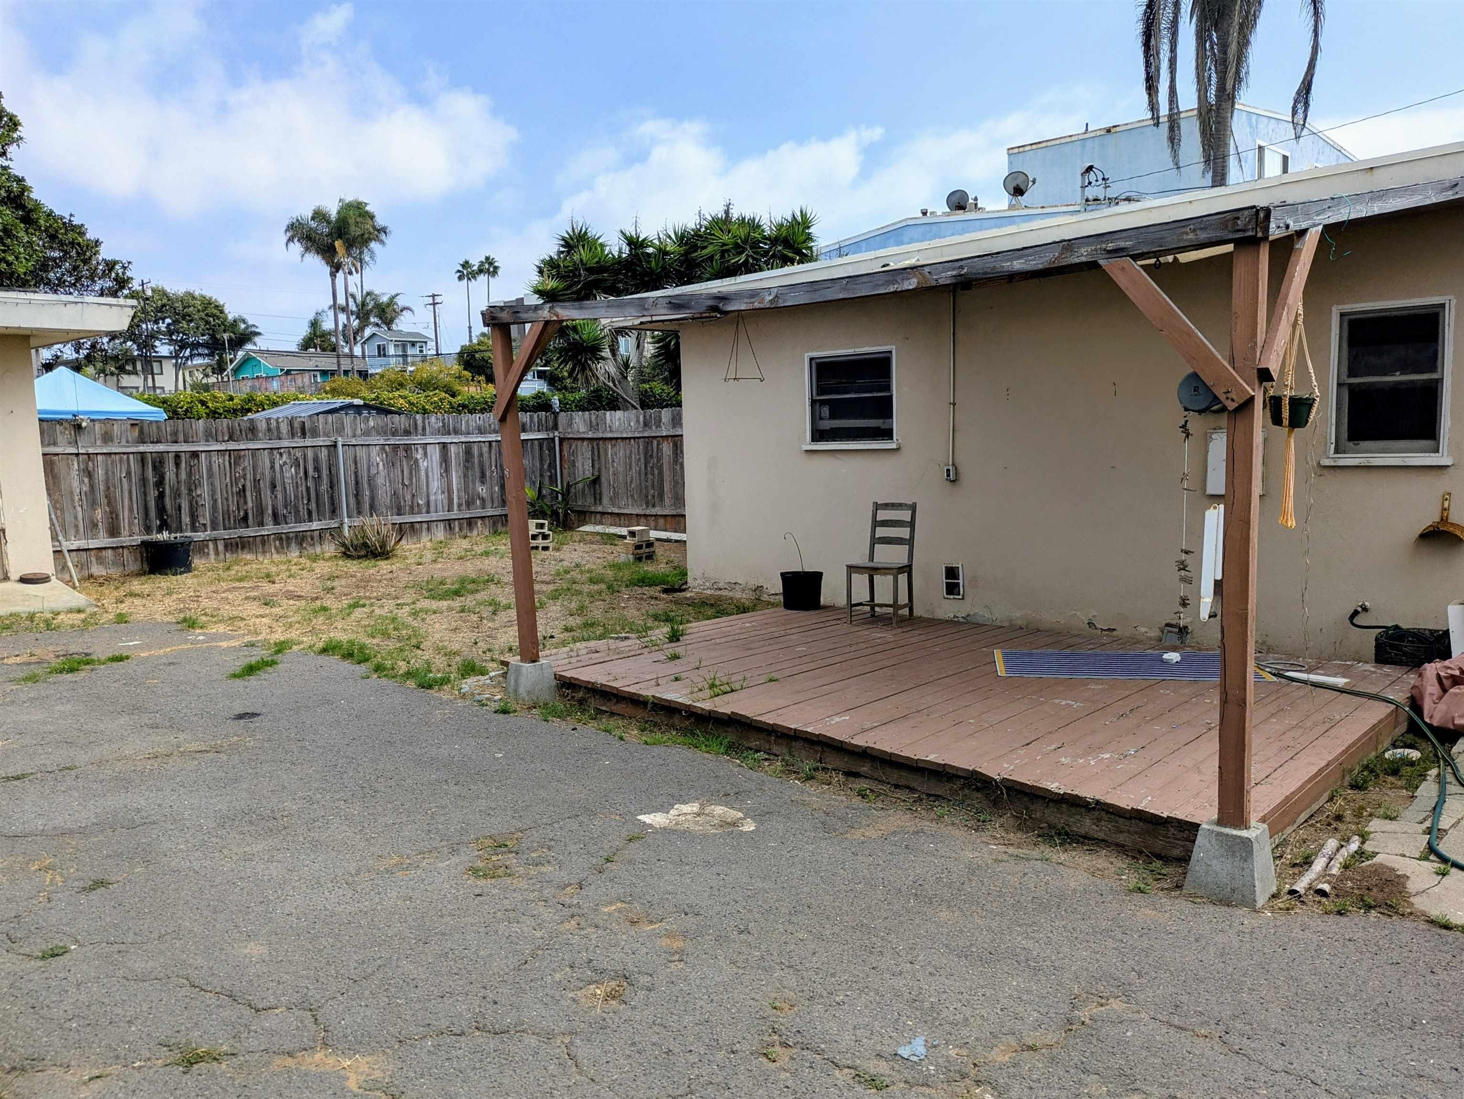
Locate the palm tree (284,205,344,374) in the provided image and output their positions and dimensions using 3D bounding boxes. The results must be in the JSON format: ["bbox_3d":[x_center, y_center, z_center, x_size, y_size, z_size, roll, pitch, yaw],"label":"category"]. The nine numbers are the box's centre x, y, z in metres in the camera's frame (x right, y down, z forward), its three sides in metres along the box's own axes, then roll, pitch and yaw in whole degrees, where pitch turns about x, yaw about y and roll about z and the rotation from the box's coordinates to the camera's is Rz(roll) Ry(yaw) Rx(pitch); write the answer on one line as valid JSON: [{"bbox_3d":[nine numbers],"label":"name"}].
[{"bbox_3d":[-27.214,-16.719,70.635,4.800,12.220,4.800,-4,6,-20],"label":"palm tree"}]

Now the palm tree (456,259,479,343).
[{"bbox_3d":[-34.355,-30.196,138.813,3.000,15.540,3.000,-3,6,-13],"label":"palm tree"}]

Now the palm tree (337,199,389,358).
[{"bbox_3d":[-27.726,-19.531,80.736,4.600,14.160,4.600,-3,6,-18],"label":"palm tree"}]

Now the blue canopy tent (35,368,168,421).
[{"bbox_3d":[-14.077,-2.204,22.474,3.050,3.330,3.050,4,8,43],"label":"blue canopy tent"}]

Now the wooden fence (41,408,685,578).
[{"bbox_3d":[-4.253,-0.859,13.375,7.160,1.880,2.900,-6,8,-39],"label":"wooden fence"}]

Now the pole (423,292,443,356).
[{"bbox_3d":[-31.487,-22.319,112.523,2.300,9.940,0.500,-3,6,-15],"label":"pole"}]

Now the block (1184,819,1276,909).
[{"bbox_3d":[1.856,1.142,3.921,0.250,0.247,0.250,4,8,43],"label":"block"}]

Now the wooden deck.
[{"bbox_3d":[1.248,0.845,6.663,4.820,0.190,3.290,4,8,43],"label":"wooden deck"}]

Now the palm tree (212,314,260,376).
[{"bbox_3d":[-41.171,-16.512,88.329,4.400,6.230,4.400,-4,6,-24],"label":"palm tree"}]

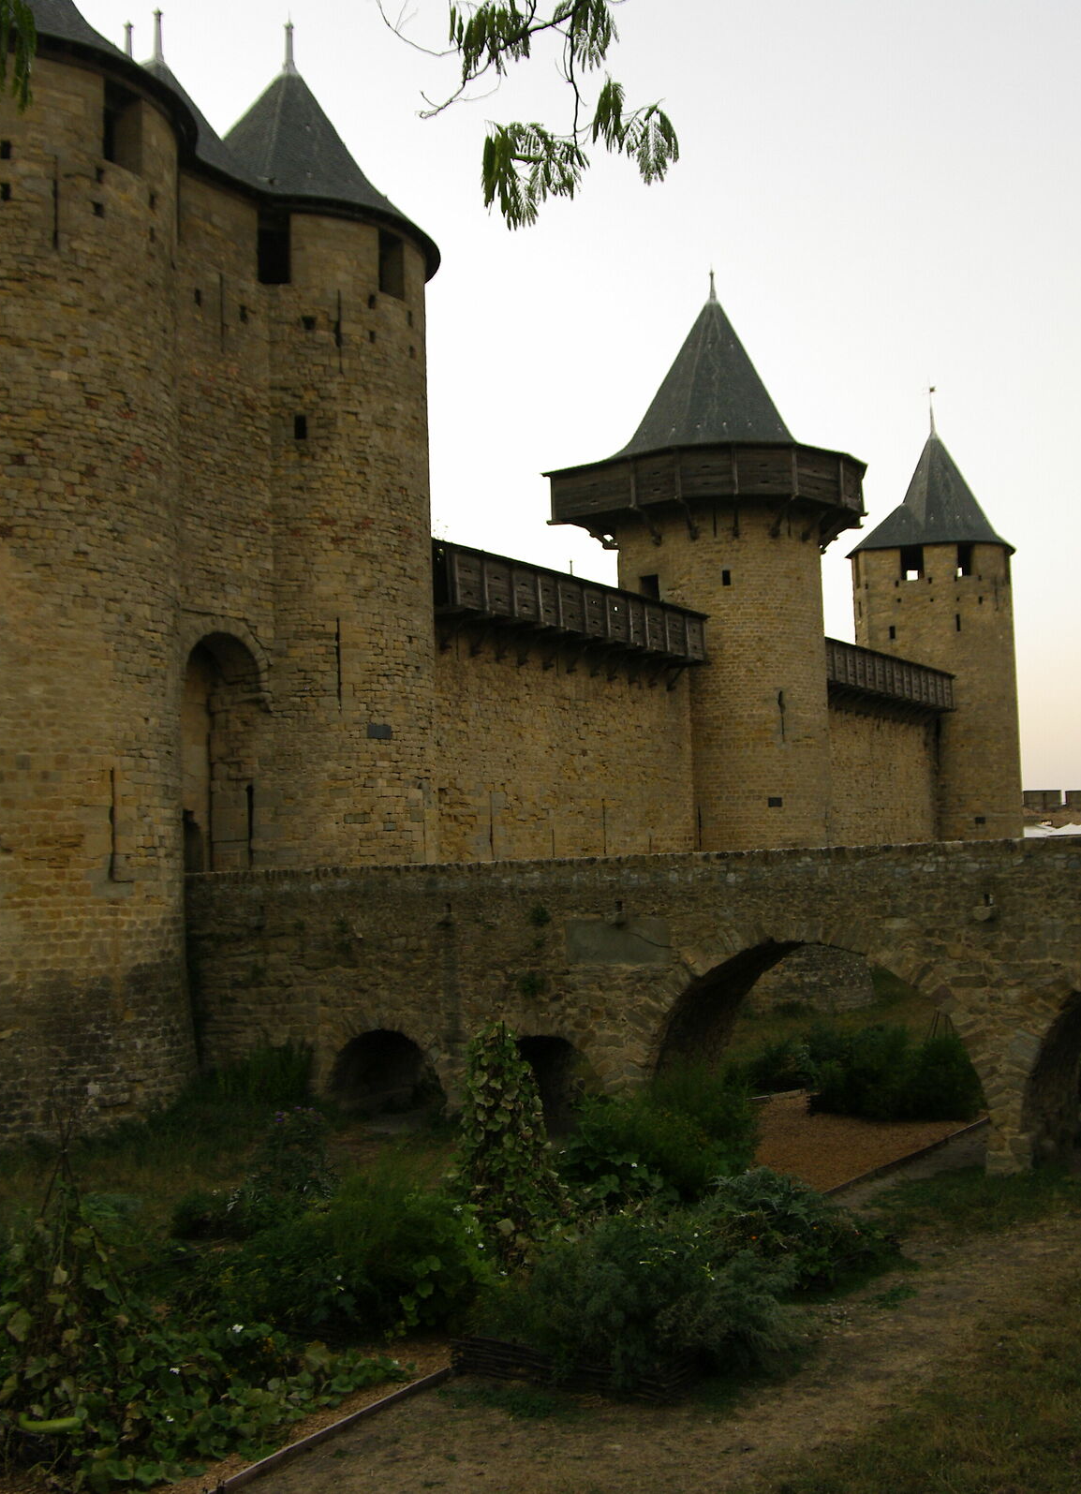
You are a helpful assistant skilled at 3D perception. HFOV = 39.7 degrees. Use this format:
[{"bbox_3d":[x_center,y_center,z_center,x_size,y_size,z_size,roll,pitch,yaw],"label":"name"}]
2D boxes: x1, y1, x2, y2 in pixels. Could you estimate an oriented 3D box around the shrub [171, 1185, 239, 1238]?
[{"bbox_3d":[-4.723,6.567,21.343,1.172,0.606,1.055,-1,-4,-13],"label":"shrub"}]

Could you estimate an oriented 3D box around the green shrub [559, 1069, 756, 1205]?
[{"bbox_3d":[1.800,5.885,23.031,3.094,1.861,2.630,-2,-4,4],"label":"green shrub"}]

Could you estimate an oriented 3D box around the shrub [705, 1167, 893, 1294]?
[{"bbox_3d":[3.218,5.917,18.854,2.539,1.203,2.158,-2,-4,9],"label":"shrub"}]

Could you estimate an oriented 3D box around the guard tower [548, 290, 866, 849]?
[{"bbox_3d":[6.160,-5.051,53.026,10.400,22.570,10.800,-4,-4,31],"label":"guard tower"}]

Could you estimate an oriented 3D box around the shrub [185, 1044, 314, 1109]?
[{"bbox_3d":[-5.319,5.917,27.184,2.300,1.250,1.300,-2,-4,0],"label":"shrub"}]

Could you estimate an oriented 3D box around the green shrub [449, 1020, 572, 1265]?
[{"bbox_3d":[-0.315,4.350,16.253,1.350,2.650,1.300,-2,-4,0],"label":"green shrub"}]

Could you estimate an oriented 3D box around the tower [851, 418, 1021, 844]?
[{"bbox_3d":[20.087,-4.493,75.889,8.300,23.561,8.300,-4,-4,31],"label":"tower"}]

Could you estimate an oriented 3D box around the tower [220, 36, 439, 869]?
[{"bbox_3d":[-6.625,-6.838,41.009,7.800,26.117,7.800,-4,-4,34],"label":"tower"}]

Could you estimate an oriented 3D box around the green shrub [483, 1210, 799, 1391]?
[{"bbox_3d":[0.871,4.855,13.412,2.650,1.200,2.100,-2,-4,0],"label":"green shrub"}]

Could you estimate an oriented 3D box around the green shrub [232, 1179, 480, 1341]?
[{"bbox_3d":[-2.157,5.820,17.534,3.040,1.494,2.128,-1,-4,-7],"label":"green shrub"}]

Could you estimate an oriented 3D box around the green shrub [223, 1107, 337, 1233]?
[{"bbox_3d":[-3.802,6.046,21.680,1.628,1.643,1.465,-1,-4,-10],"label":"green shrub"}]

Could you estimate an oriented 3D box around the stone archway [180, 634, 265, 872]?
[{"bbox_3d":[-7.069,0.576,31.056,1.400,5.714,2.300,-4,-4,31],"label":"stone archway"}]

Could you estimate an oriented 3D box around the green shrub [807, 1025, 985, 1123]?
[{"bbox_3d":[6.963,6.276,29.420,3.519,1.632,2.639,-2,-4,13],"label":"green shrub"}]

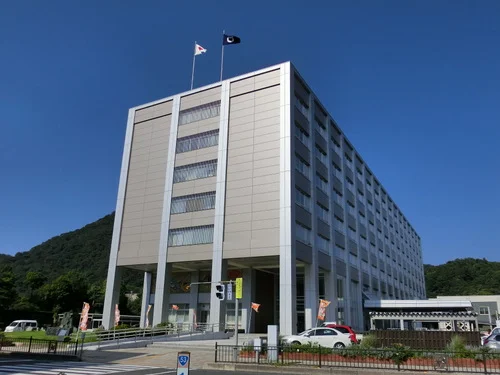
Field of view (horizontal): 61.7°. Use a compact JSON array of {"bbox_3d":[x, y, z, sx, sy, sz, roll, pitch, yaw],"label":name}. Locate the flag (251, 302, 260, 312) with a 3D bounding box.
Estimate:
[{"bbox_3d":[0.381,7.897,27.500,0.600,0.600,0.200,-1,-18,6],"label":"flag"}]

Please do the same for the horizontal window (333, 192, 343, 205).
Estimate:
[{"bbox_3d":[11.752,1.757,56.764,0.160,1.920,4.600,-9,-21,27],"label":"horizontal window"}]

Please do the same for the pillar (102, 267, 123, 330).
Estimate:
[{"bbox_3d":[-15.734,12.588,48.011,1.095,6.825,1.058,-9,-21,27],"label":"pillar"}]

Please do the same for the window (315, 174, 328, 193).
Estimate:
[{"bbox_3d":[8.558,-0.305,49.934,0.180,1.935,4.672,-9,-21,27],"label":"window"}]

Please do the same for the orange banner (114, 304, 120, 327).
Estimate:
[{"bbox_3d":[-10.912,10.536,34.502,0.500,1.728,0.200,7,-19,-16],"label":"orange banner"}]

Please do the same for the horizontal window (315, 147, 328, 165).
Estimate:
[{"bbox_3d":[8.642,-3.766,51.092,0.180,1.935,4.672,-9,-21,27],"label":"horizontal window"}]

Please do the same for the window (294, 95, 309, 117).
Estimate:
[{"bbox_3d":[5.762,-9.021,47.103,0.180,1.935,4.672,-9,-21,27],"label":"window"}]

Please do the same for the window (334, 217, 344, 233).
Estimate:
[{"bbox_3d":[11.165,4.712,53.684,0.250,1.770,4.531,-9,-21,27],"label":"window"}]

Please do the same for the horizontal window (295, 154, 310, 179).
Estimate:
[{"bbox_3d":[5.601,-2.147,46.188,0.160,1.920,4.600,-9,-21,27],"label":"horizontal window"}]

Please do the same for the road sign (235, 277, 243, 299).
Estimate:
[{"bbox_3d":[-0.467,4.412,18.300,0.280,0.900,0.050,-3,-19,12],"label":"road sign"}]

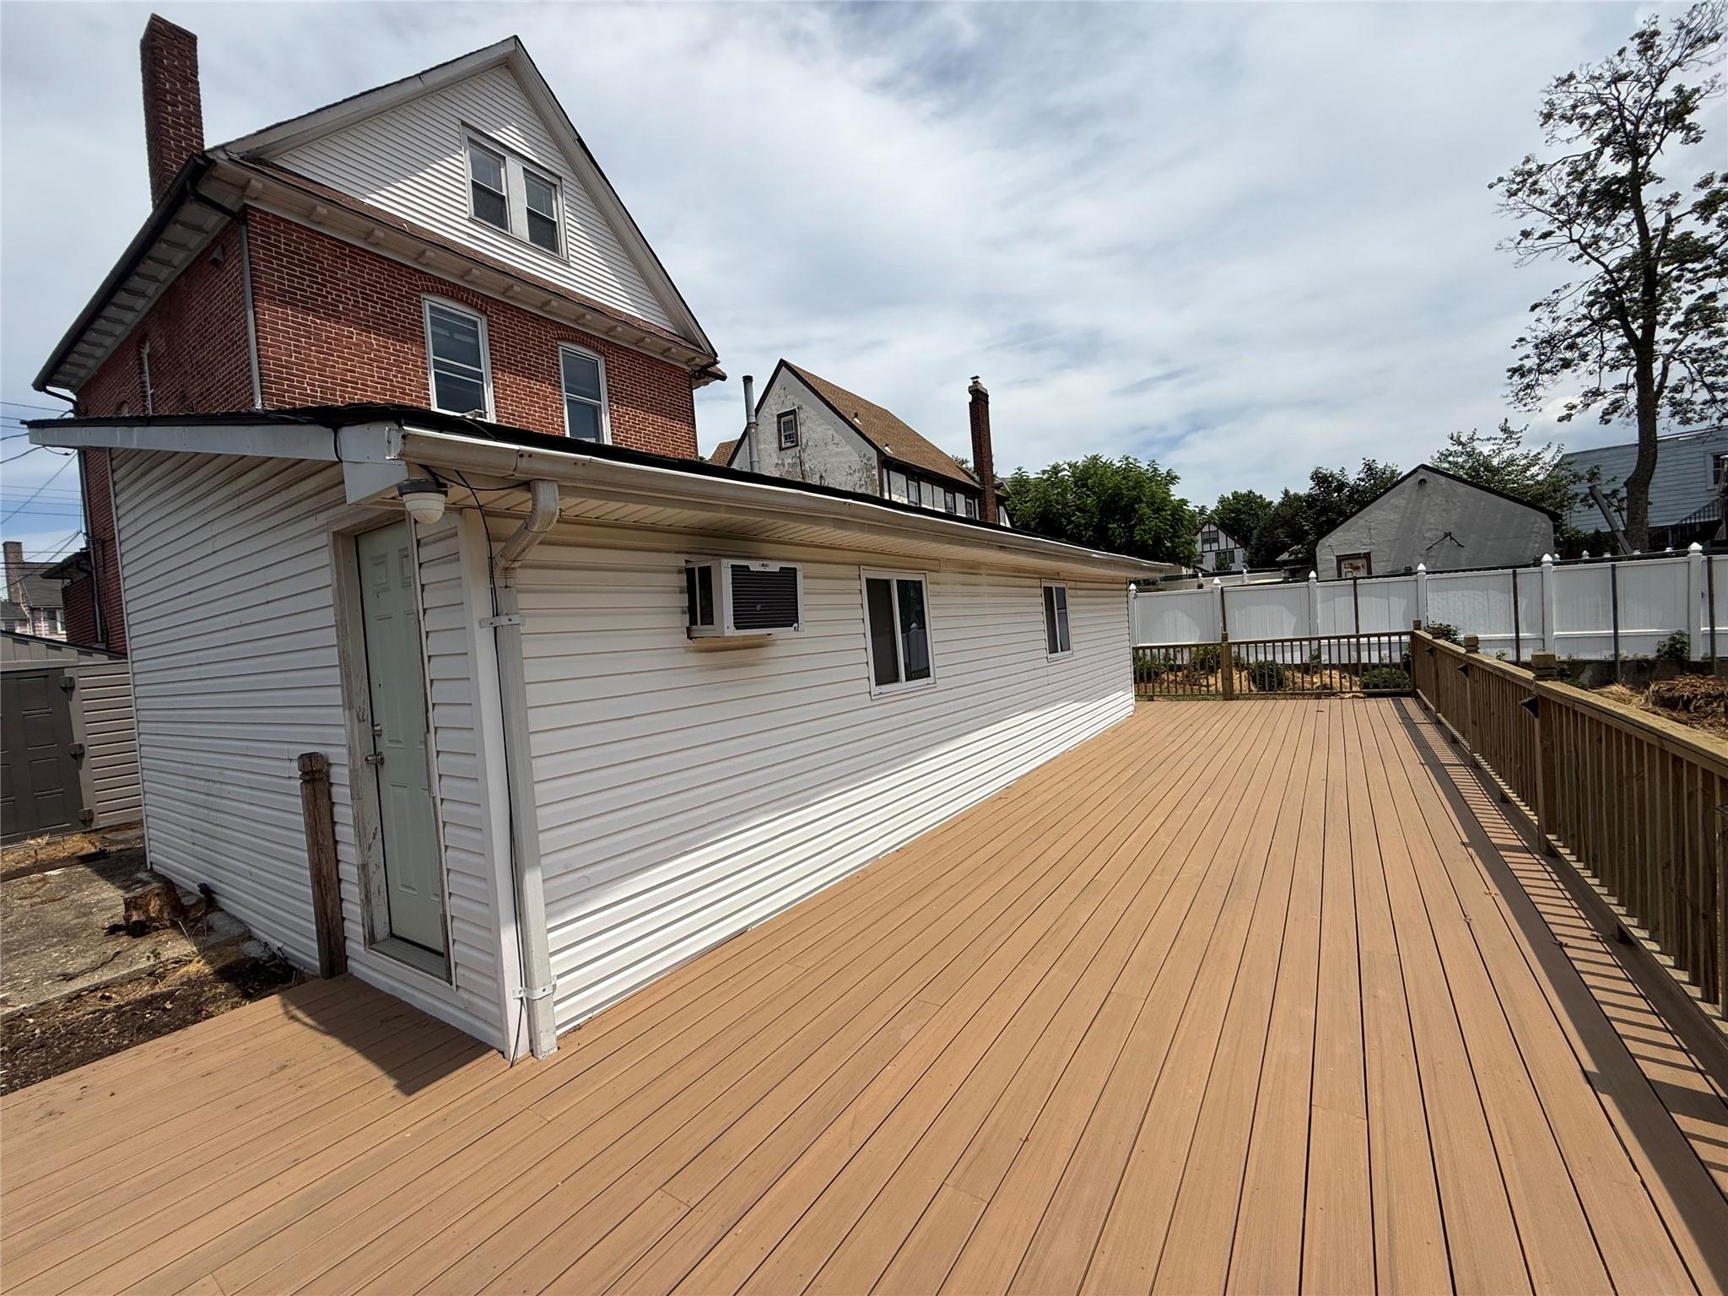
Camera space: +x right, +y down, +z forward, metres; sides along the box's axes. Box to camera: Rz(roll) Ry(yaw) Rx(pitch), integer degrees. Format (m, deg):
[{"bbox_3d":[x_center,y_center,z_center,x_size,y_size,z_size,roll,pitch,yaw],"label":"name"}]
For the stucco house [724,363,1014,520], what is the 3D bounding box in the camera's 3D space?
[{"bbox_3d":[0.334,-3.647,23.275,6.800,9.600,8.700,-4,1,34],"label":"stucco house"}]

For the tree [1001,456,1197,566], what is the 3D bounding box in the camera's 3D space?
[{"bbox_3d":[8.307,-3.065,24.062,6.700,7.010,6.700,-4,1,34],"label":"tree"}]

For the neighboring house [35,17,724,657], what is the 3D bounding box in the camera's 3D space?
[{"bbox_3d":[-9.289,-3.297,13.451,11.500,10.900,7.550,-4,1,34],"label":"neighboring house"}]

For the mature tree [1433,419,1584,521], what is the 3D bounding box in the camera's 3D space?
[{"bbox_3d":[20.667,-3.843,22.058,5.200,6.570,5.200,-4,1,34],"label":"mature tree"}]

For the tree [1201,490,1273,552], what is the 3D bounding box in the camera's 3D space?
[{"bbox_3d":[35.315,-8.617,65.111,7.600,12.561,7.600,-4,1,34],"label":"tree"}]

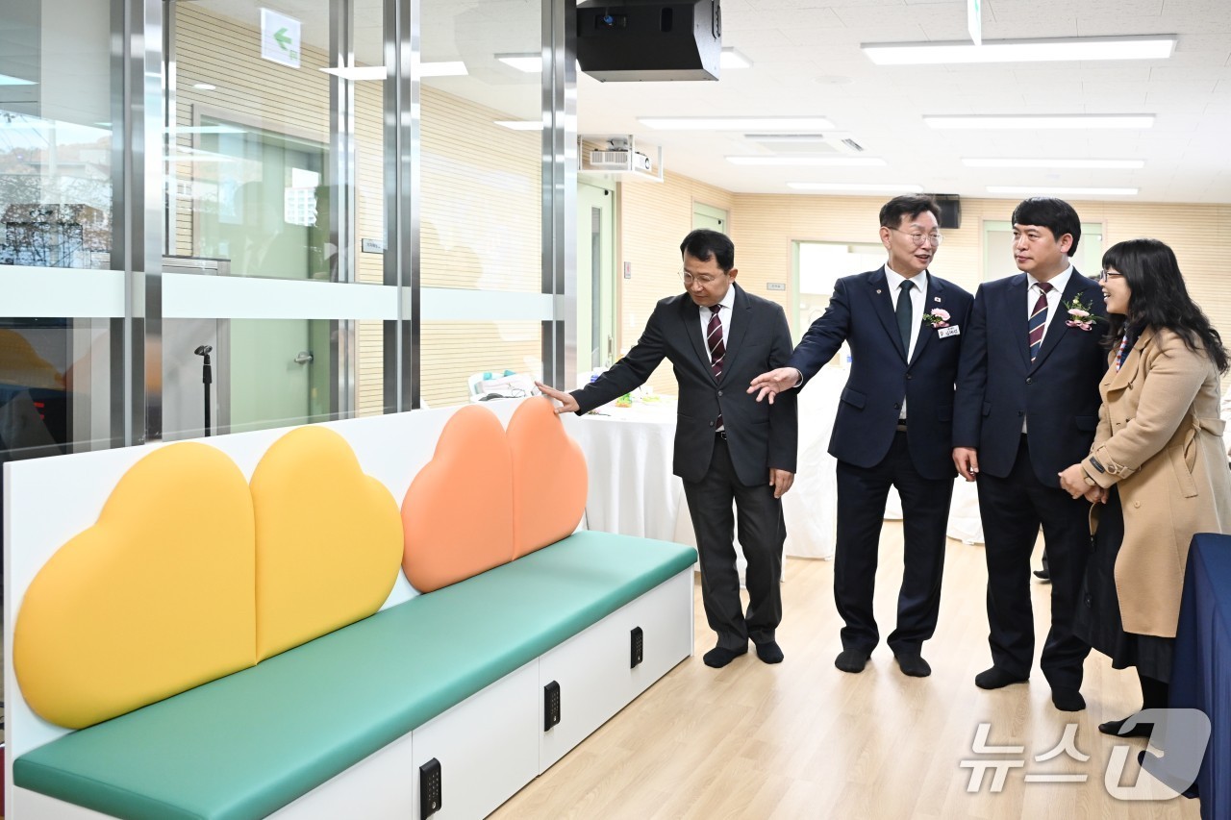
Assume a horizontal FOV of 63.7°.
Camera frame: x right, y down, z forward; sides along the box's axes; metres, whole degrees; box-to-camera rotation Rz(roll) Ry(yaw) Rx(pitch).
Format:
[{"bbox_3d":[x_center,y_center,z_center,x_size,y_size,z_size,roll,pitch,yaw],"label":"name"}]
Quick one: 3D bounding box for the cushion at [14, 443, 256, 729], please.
[{"bbox_3d":[-1.035,0.368,2.230,0.100,0.570,0.590,3,5,28],"label":"cushion"}]

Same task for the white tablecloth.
[{"bbox_3d":[1.200,0.310,6.300,2.400,0.760,2.400,3,5,21],"label":"white tablecloth"}]

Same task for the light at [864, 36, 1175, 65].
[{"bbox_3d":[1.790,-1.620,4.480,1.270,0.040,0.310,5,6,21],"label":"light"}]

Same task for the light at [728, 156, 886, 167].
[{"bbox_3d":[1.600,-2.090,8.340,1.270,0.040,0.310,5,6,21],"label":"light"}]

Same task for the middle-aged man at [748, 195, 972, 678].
[{"bbox_3d":[0.880,0.090,3.560,0.760,1.720,0.480,2,4,13],"label":"middle-aged man"}]

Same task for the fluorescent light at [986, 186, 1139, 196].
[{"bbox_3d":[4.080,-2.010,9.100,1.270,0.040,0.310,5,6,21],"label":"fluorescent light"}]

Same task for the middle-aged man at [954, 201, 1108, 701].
[{"bbox_3d":[1.405,0.140,3.370,0.540,1.720,0.380,3,5,29],"label":"middle-aged man"}]

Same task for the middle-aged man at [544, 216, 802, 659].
[{"bbox_3d":[0.195,0.140,3.670,0.860,1.610,0.480,3,5,18],"label":"middle-aged man"}]

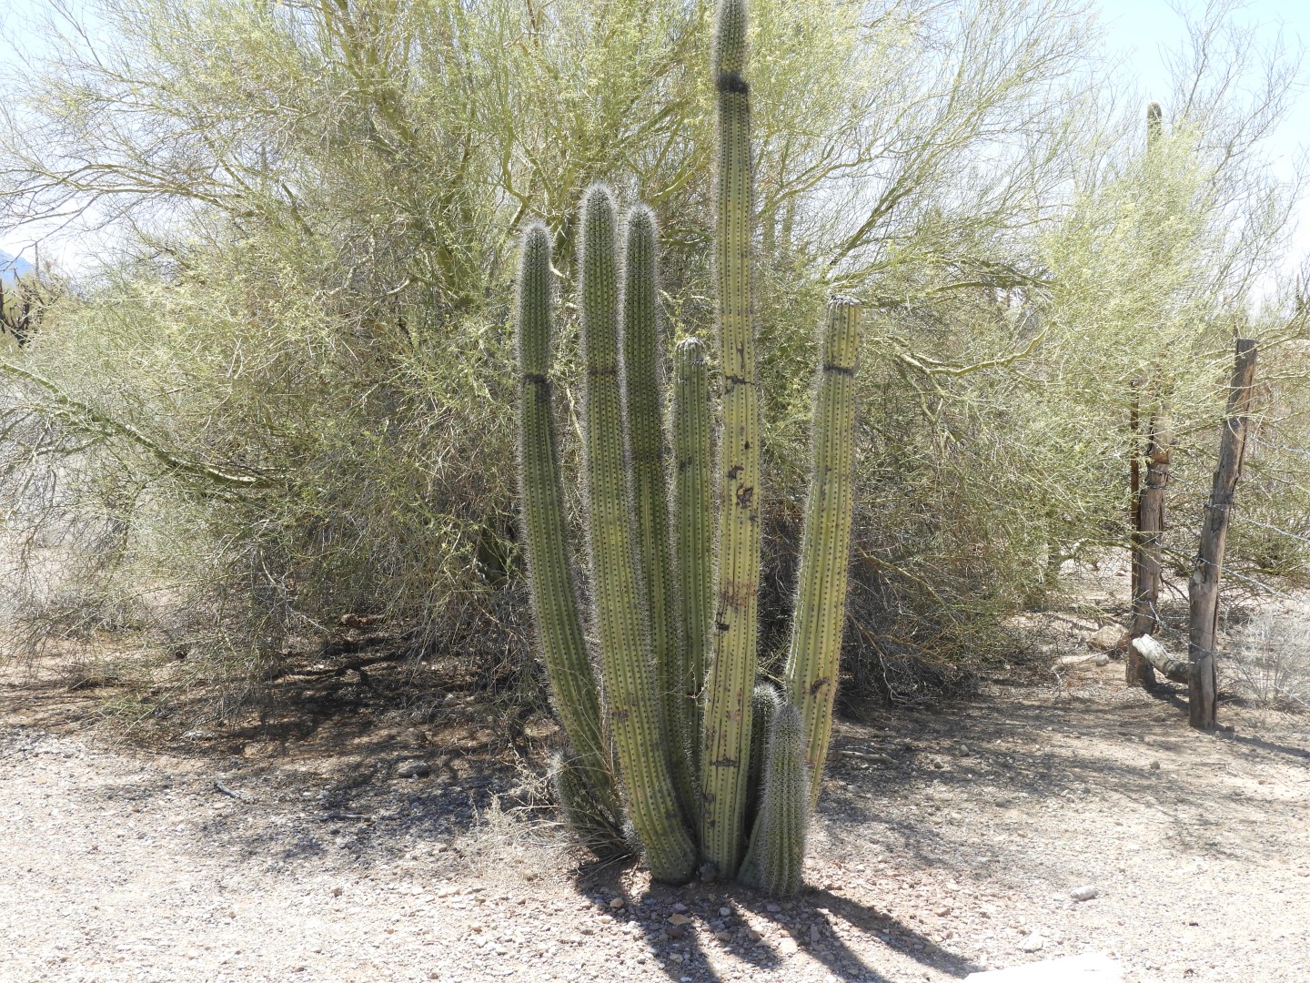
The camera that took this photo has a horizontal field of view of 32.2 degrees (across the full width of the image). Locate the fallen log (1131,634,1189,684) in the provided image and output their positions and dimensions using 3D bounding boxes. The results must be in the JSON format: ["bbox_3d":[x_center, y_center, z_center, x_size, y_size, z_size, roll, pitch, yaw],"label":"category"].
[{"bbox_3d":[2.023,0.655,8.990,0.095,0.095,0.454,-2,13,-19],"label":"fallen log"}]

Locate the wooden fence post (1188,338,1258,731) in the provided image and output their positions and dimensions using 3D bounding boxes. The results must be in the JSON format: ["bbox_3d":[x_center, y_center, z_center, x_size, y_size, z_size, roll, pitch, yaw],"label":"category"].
[{"bbox_3d":[2.090,0.162,8.428,0.140,1.443,0.125,5,5,8],"label":"wooden fence post"}]

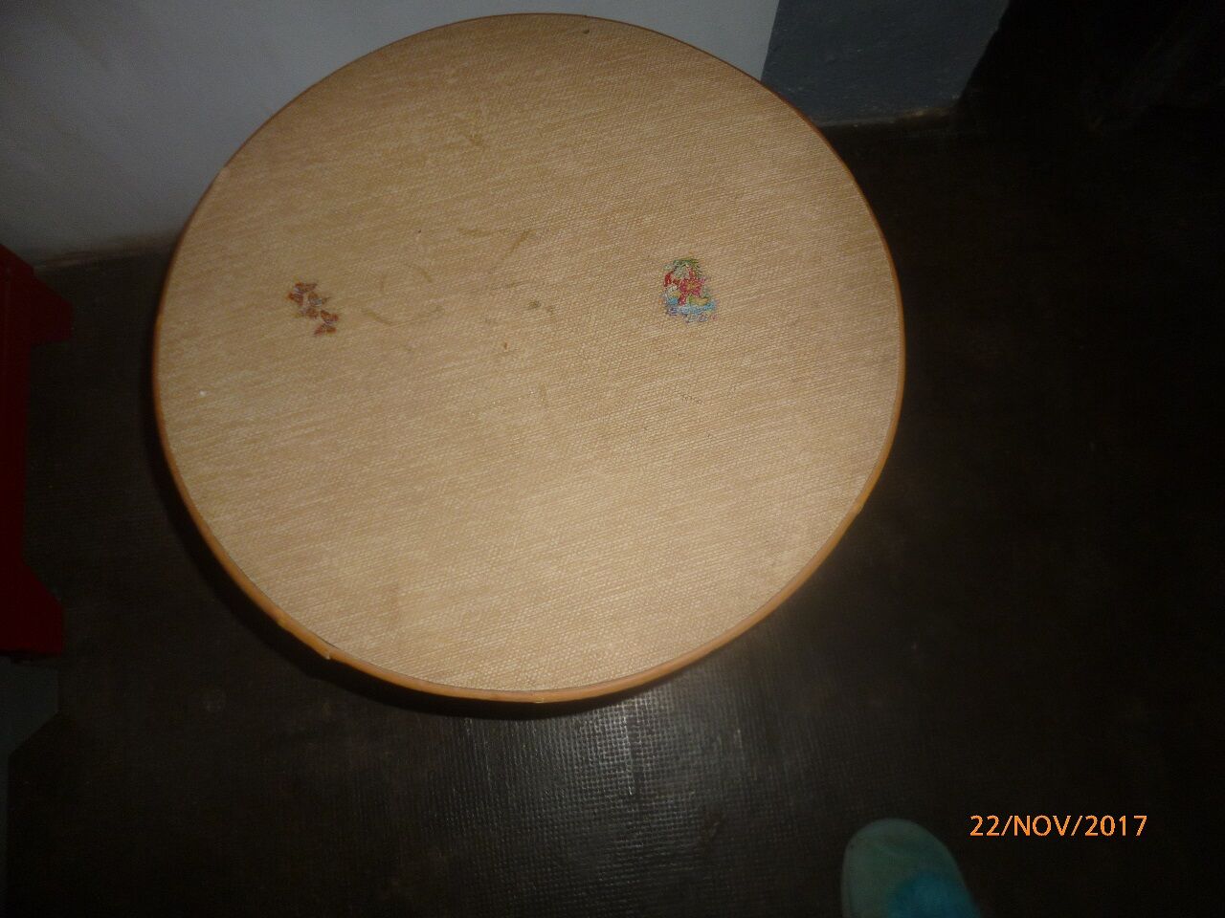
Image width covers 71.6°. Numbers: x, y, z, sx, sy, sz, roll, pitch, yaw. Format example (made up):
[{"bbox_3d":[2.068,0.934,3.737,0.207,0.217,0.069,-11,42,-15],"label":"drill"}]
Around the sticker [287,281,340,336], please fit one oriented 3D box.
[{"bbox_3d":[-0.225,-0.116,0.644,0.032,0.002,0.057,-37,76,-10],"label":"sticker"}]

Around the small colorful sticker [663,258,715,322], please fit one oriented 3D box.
[{"bbox_3d":[0.058,-0.130,0.646,0.038,0.002,0.056,-4,73,-1],"label":"small colorful sticker"}]

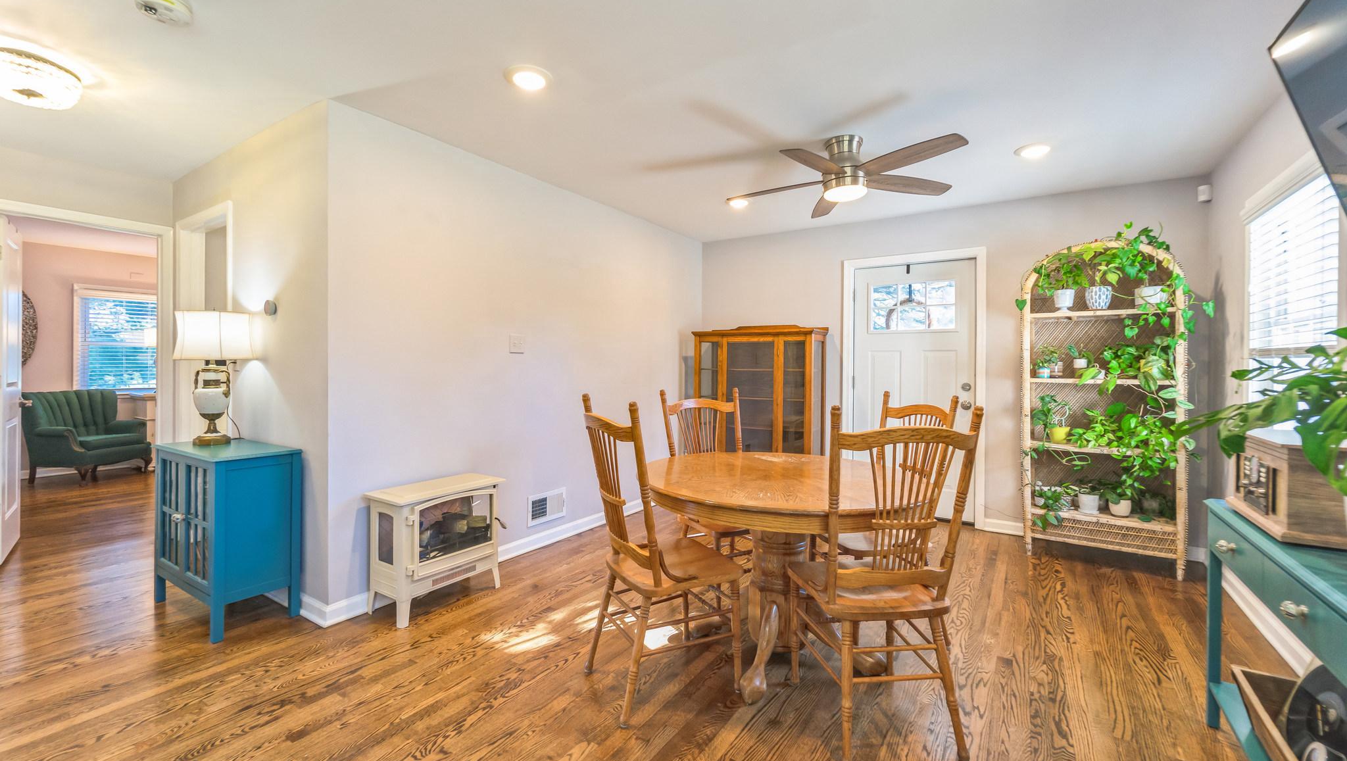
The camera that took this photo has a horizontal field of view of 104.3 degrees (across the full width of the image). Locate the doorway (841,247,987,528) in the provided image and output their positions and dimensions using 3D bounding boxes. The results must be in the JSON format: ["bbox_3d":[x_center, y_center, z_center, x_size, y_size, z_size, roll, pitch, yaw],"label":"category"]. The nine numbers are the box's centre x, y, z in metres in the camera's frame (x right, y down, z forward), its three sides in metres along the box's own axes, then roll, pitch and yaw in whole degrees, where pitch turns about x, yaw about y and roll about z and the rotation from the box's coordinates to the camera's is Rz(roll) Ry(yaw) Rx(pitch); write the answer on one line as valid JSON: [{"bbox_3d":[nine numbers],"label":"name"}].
[{"bbox_3d":[1.893,0.049,4.228,1.047,2.113,0.120,1,2,34],"label":"doorway"}]

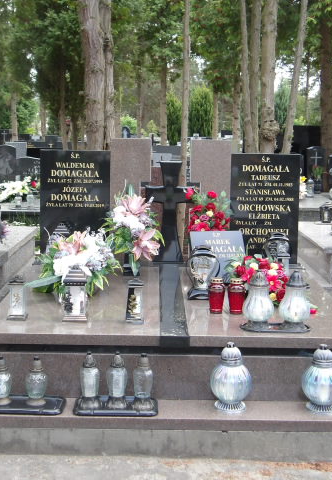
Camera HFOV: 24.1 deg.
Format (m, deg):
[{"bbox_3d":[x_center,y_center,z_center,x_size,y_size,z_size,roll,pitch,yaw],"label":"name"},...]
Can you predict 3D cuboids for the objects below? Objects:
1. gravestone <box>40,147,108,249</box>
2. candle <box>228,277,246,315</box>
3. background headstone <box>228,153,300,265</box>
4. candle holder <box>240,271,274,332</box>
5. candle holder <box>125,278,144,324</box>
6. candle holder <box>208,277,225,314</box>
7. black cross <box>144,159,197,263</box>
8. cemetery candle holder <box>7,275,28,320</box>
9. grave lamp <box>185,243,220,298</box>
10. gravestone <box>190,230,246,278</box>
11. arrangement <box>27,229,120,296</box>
[{"bbox_3d":[-0.625,-0.239,5.403,0.477,0.760,0.080,1,9,-1],"label":"gravestone"},{"bbox_3d":[0.368,0.289,3.993,0.088,0.176,0.088,1,9,-1],"label":"candle"},{"bbox_3d":[0.680,-0.215,5.424,0.475,0.761,0.080,1,9,-1],"label":"background headstone"},{"bbox_3d":[0.451,0.280,3.742,0.155,0.276,0.155,1,9,-1],"label":"candle holder"},{"bbox_3d":[-0.149,0.297,3.782,0.081,0.210,0.081,2,9,9],"label":"candle holder"},{"bbox_3d":[0.264,0.286,3.995,0.083,0.179,0.083,1,9,-1],"label":"candle holder"},{"bbox_3d":[0.036,-0.190,5.332,0.361,0.689,0.110,1,9,-1],"label":"black cross"},{"bbox_3d":[-0.743,0.290,3.932,0.112,0.215,0.101,1,9,-1],"label":"cemetery candle holder"},{"bbox_3d":[0.215,0.176,4.326,0.179,0.289,0.150,3,9,11],"label":"grave lamp"},{"bbox_3d":[0.326,0.113,4.812,0.335,0.327,0.050,1,-19,2],"label":"gravestone"},{"bbox_3d":[-0.541,0.115,4.590,0.555,0.359,0.400,1,9,-1],"label":"arrangement"}]

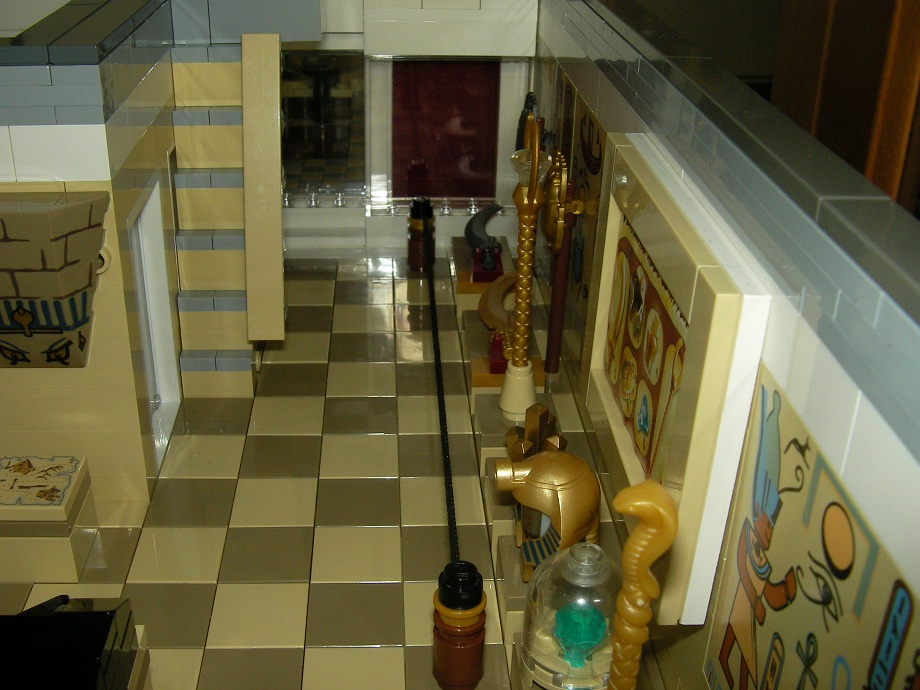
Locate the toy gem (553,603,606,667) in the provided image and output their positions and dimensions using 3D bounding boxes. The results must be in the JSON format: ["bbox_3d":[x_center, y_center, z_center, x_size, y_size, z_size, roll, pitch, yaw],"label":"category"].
[{"bbox_3d":[0.017,0.041,0.142,0.008,0.009,0.008,0,27,-5],"label":"toy gem"}]

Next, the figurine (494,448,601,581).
[{"bbox_3d":[0.014,0.027,0.161,0.017,0.021,0.013,0,27,-5],"label":"figurine"}]

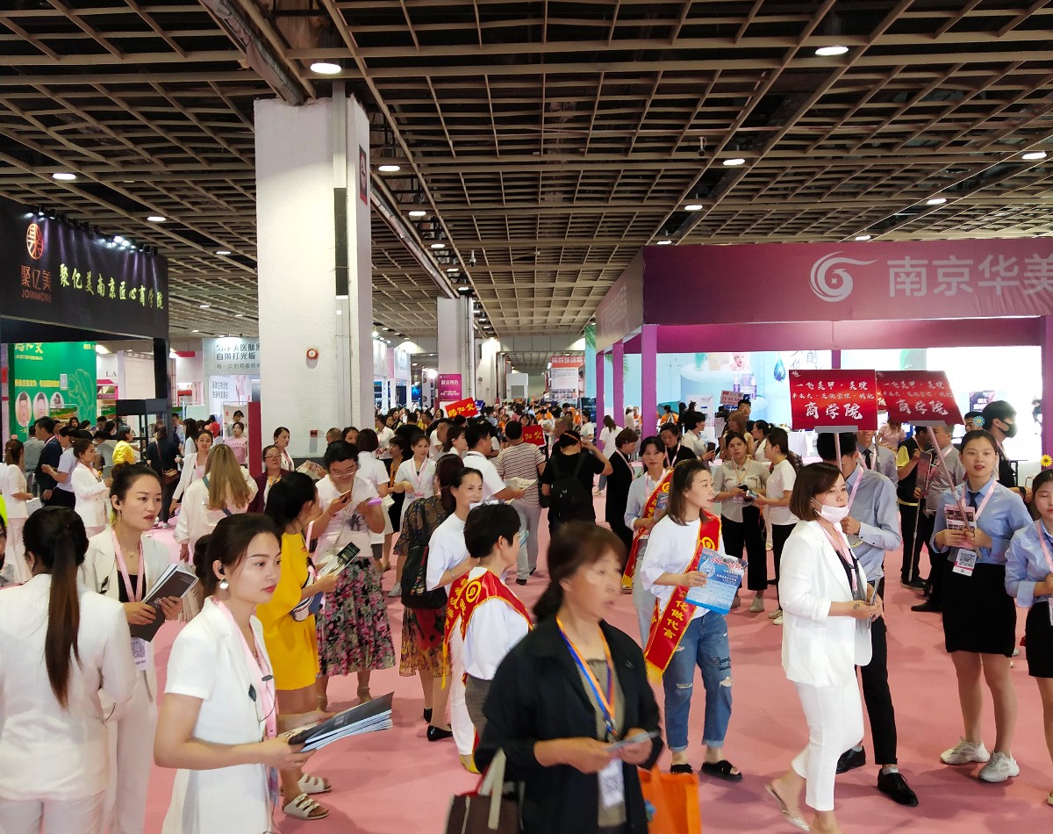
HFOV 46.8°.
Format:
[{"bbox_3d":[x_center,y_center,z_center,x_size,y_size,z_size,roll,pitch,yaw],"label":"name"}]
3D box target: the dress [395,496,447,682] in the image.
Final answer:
[{"bbox_3d":[-0.571,0.952,7.070,0.420,1.070,0.380,0,1,45],"label":"dress"}]

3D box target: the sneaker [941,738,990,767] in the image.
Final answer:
[{"bbox_3d":[2.287,1.732,6.344,0.262,0.110,0.097,-1,1,-15],"label":"sneaker"}]

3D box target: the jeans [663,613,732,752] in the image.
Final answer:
[{"bbox_3d":[0.886,1.338,6.280,0.370,0.780,0.290,-1,1,-25],"label":"jeans"}]

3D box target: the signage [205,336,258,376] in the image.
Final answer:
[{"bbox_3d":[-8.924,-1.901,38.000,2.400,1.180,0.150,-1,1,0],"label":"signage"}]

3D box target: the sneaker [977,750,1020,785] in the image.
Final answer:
[{"bbox_3d":[2.364,1.736,6.093,0.262,0.110,0.097,-2,2,-41],"label":"sneaker"}]

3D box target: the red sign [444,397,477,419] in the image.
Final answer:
[{"bbox_3d":[-1.002,-0.106,19.000,0.440,0.290,0.020,-18,0,0],"label":"red sign"}]

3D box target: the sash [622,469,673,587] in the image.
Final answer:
[{"bbox_3d":[0.844,0.761,8.400,0.320,0.790,0.230,-1,1,-12],"label":"sash"}]

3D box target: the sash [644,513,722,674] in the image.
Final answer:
[{"bbox_3d":[0.791,0.900,6.220,0.320,0.790,0.230,-2,1,-34],"label":"sash"}]

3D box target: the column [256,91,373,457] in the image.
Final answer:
[{"bbox_3d":[-2.512,-0.959,14.480,1.150,5.440,1.150,-1,1,0],"label":"column"}]

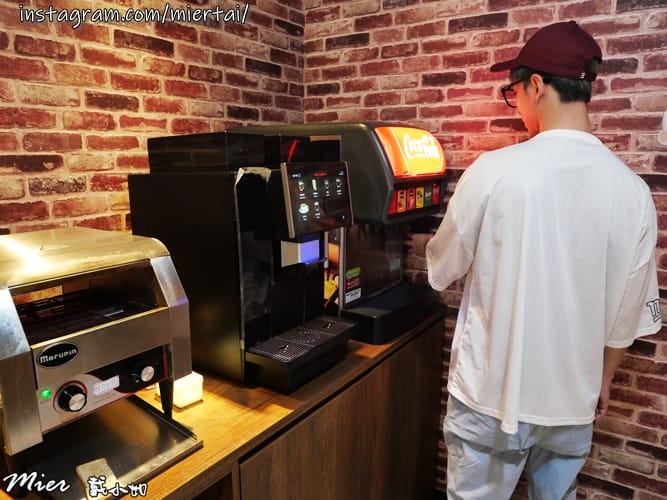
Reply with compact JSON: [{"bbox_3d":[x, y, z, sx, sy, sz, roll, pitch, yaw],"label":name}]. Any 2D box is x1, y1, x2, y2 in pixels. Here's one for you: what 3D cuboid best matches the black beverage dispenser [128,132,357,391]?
[{"bbox_3d":[-0.242,-0.014,1.383,0.580,0.643,0.395,9,15,33],"label":"black beverage dispenser"}]

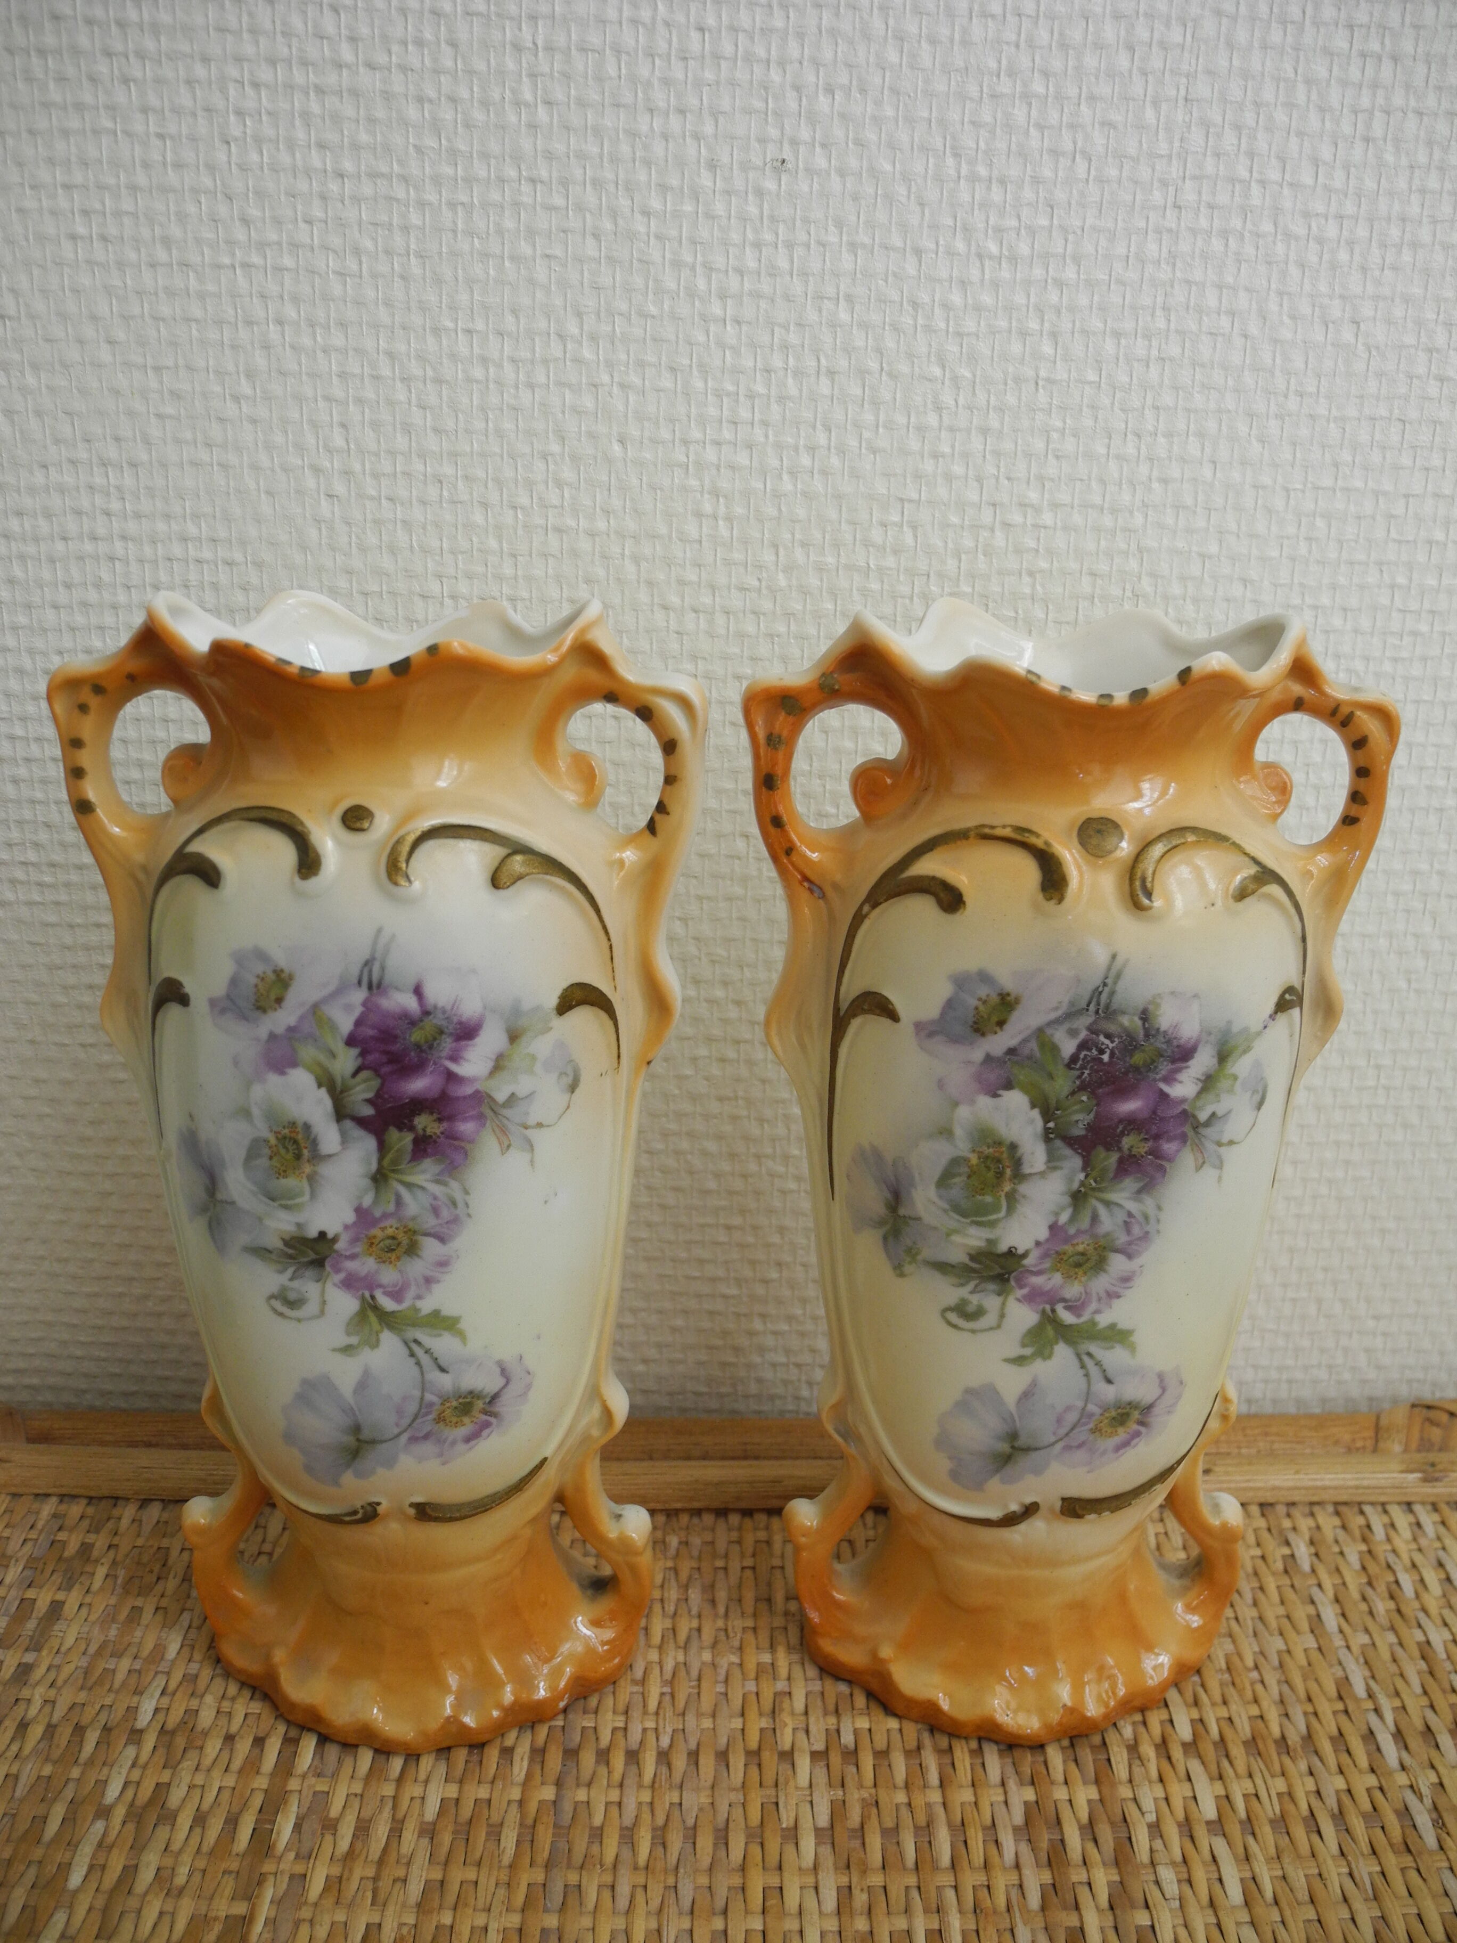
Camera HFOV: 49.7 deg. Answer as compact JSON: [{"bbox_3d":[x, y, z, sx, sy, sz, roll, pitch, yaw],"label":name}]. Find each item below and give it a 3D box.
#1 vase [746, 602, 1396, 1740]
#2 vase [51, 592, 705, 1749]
[{"bbox_3d":[0.066,0.038,0.335,0.126,0.225,0.088,1,16,0],"label":"vase"},{"bbox_3d":[-0.068,0.038,0.331,0.126,0.225,0.088,0,16,-4],"label":"vase"}]

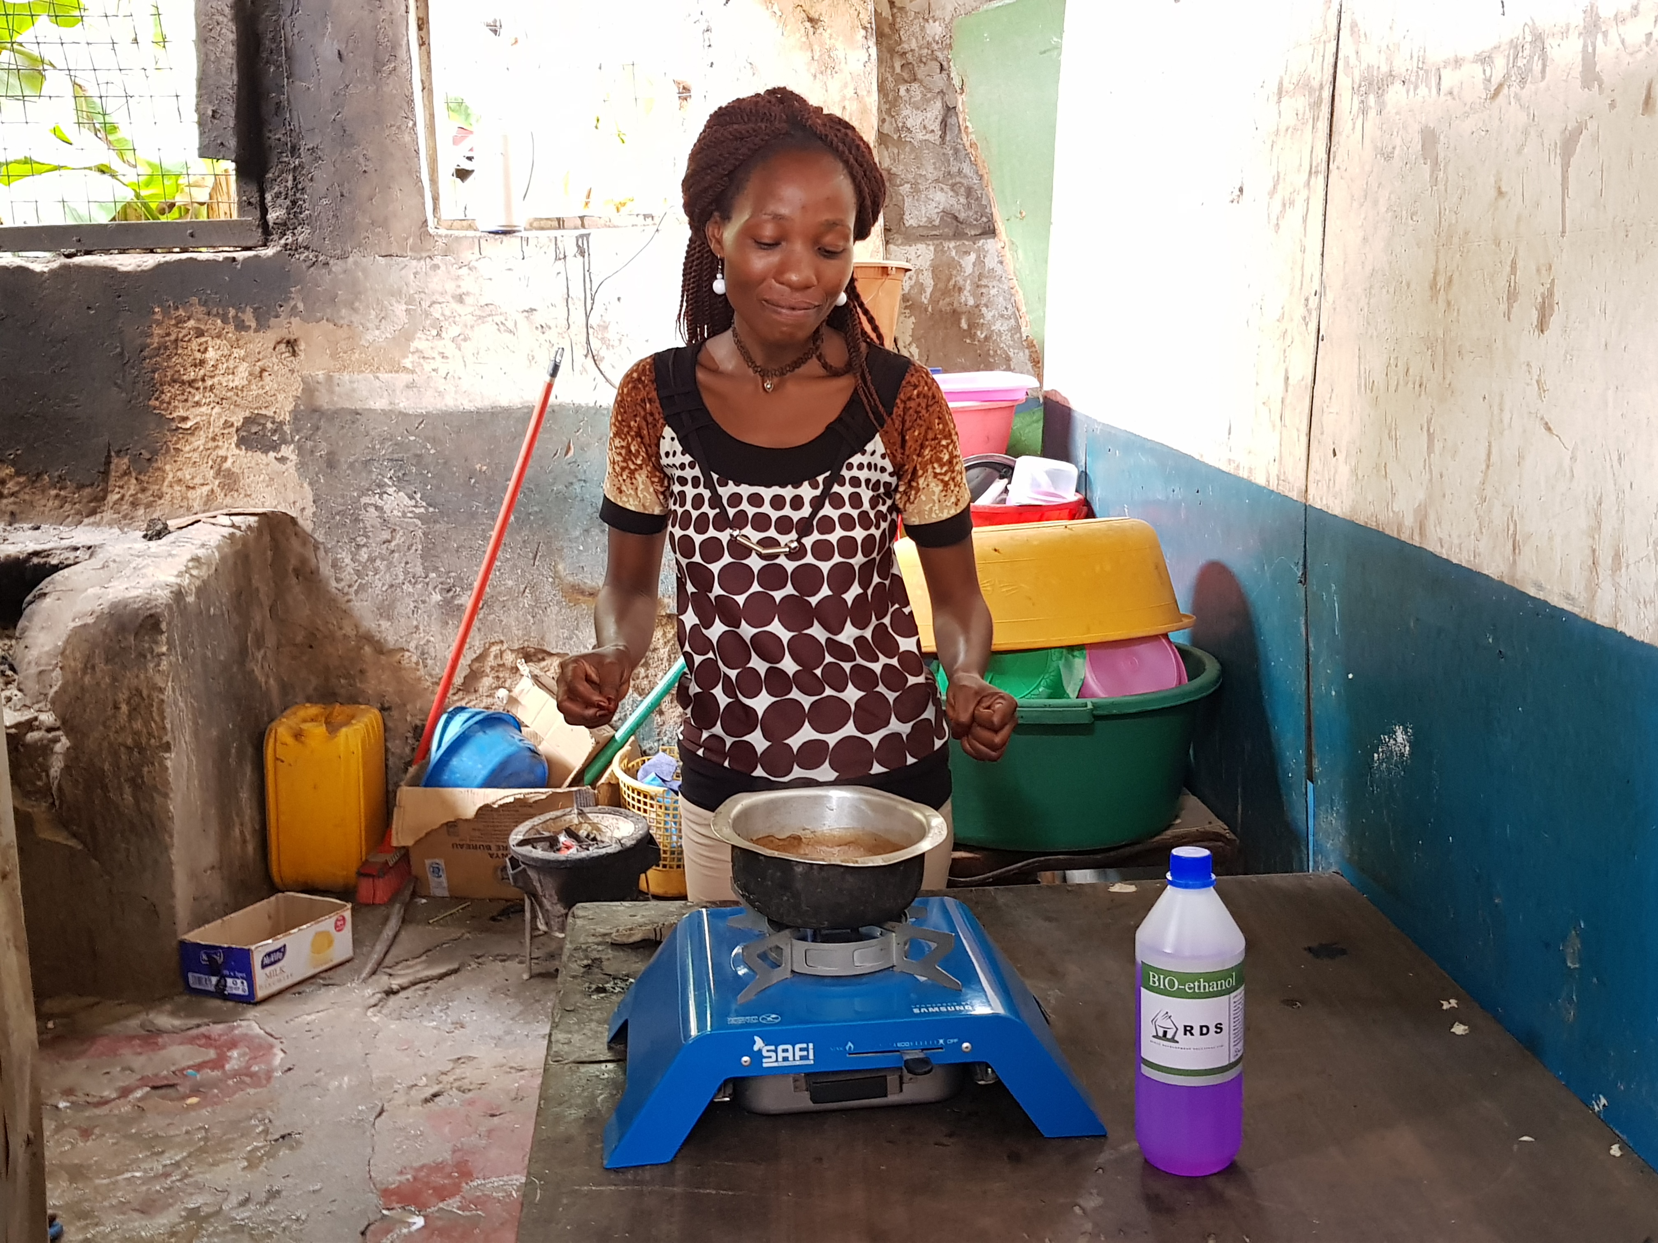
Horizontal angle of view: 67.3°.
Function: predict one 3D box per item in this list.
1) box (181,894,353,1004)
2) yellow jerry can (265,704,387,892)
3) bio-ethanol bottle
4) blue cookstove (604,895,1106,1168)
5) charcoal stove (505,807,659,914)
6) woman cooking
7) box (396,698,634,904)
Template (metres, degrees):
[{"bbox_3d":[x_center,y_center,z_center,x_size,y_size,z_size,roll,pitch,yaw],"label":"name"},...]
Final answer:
[{"bbox_3d":[-1.150,0.674,2.562,0.180,0.114,0.240,8,15,30],"label":"box"},{"bbox_3d":[-1.205,0.418,3.022,0.238,0.400,0.215,0,13,1],"label":"yellow jerry can"},{"bbox_3d":[0.267,0.286,0.927,0.082,0.250,0.082,4,14,16],"label":"bio-ethanol bottle"},{"bbox_3d":[0.009,0.313,1.034,0.385,0.135,0.215,-1,13,-6],"label":"blue cookstove"},{"bbox_3d":[-0.508,0.565,2.614,0.300,0.275,0.280,0,13,0],"label":"charcoal stove"},{"bbox_3d":[-0.047,0.194,1.471,0.480,1.540,0.360,0,13,2],"label":"woman cooking"},{"bbox_3d":[-0.755,0.439,3.057,0.450,0.350,0.370,1,13,3],"label":"box"}]

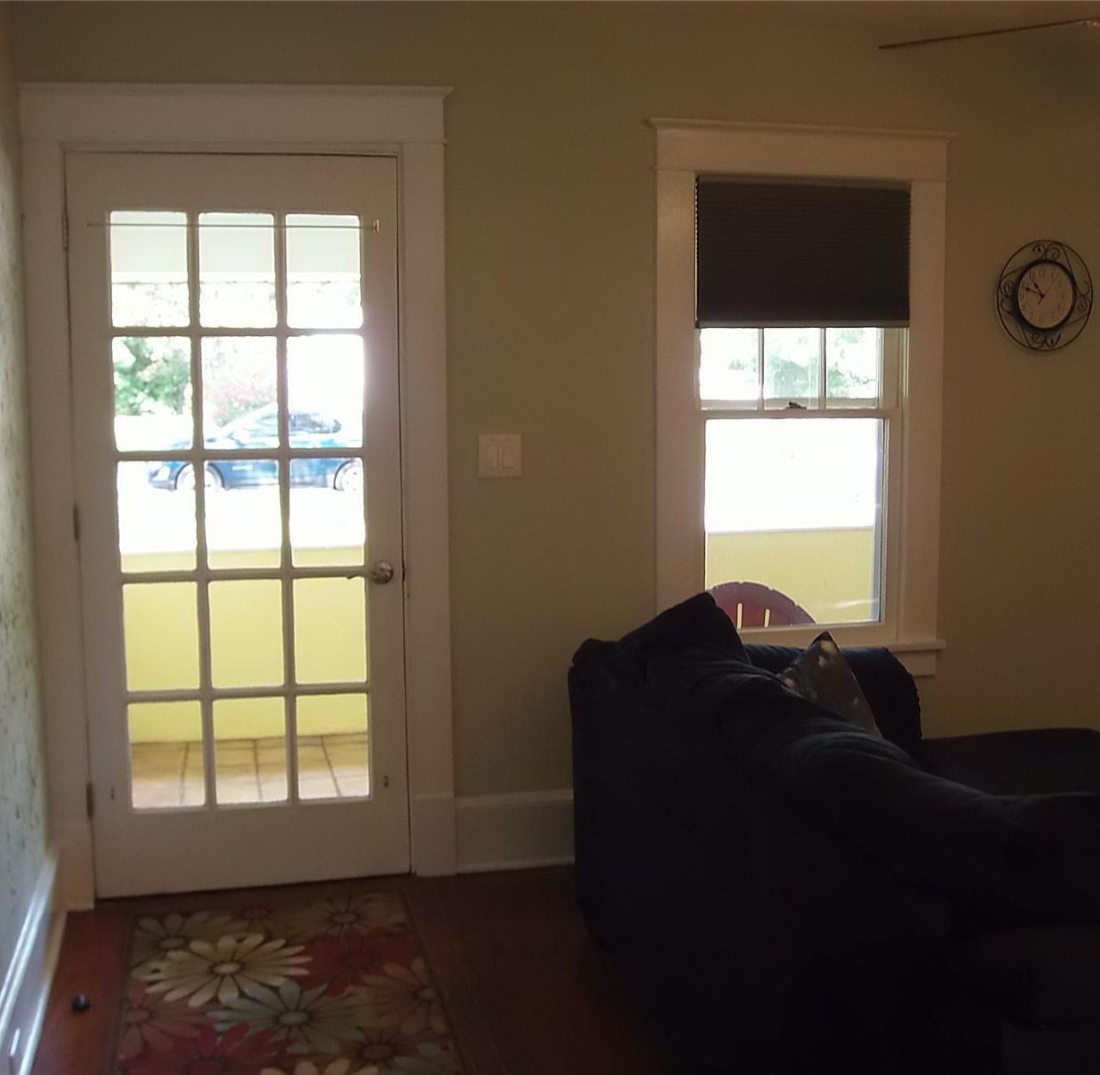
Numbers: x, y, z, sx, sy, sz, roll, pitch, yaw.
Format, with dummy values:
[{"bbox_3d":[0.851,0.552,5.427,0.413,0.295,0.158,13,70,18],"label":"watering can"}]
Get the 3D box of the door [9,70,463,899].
[{"bbox_3d":[-0.828,-0.103,3.807,1.106,2.233,0.080,-2,6,-11],"label":"door"}]

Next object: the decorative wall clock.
[{"bbox_3d":[1.514,-0.736,4.163,0.328,0.335,0.045,-2,6,-11],"label":"decorative wall clock"}]

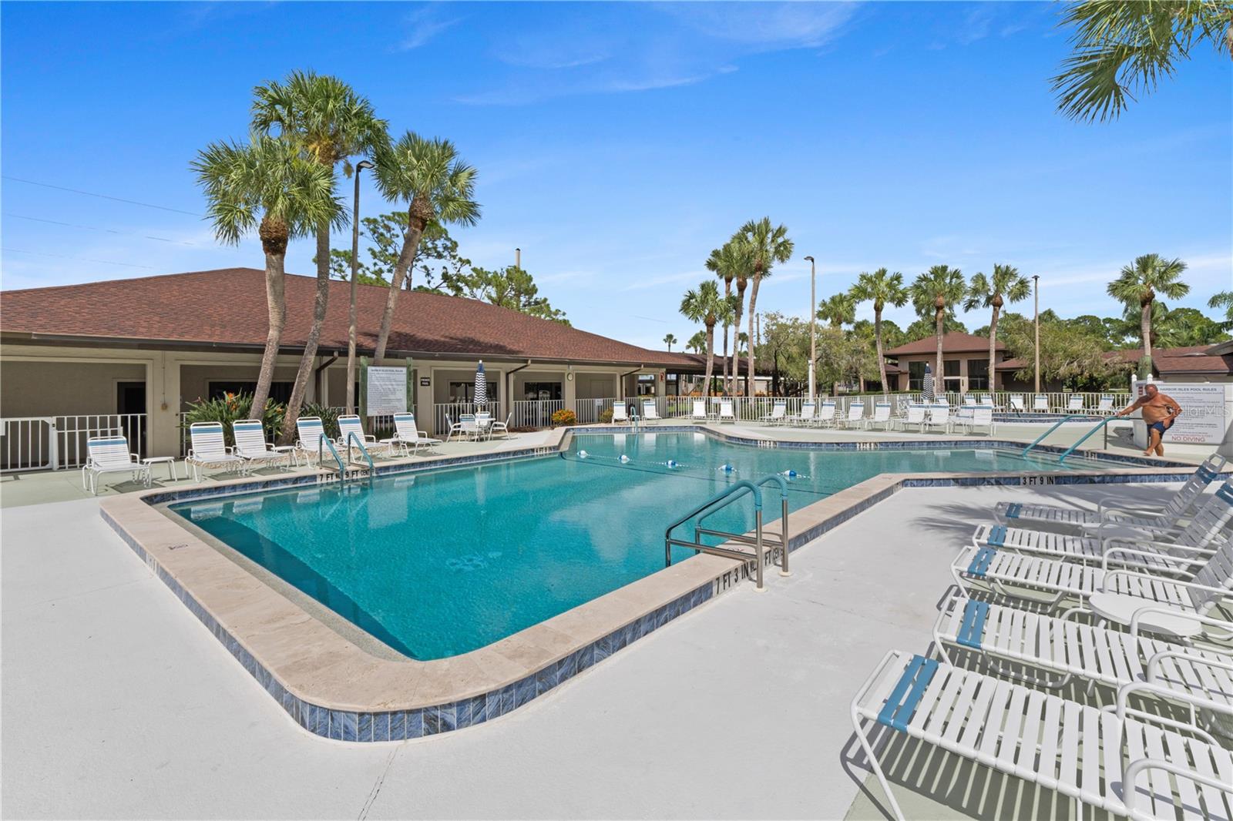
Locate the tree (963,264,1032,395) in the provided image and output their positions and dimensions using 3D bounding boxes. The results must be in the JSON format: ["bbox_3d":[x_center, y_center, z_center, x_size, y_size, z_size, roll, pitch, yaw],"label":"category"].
[{"bbox_3d":[23.653,-4.497,31.871,3.800,9.050,3.800,1,3,36],"label":"tree"}]

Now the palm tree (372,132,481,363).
[{"bbox_3d":[-5.439,-3.271,14.280,3.152,8.642,2.948,-1,3,-23],"label":"palm tree"}]

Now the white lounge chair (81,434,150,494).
[{"bbox_3d":[-9.172,0.947,9.402,1.839,0.866,0.650,2,3,41],"label":"white lounge chair"}]

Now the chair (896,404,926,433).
[{"bbox_3d":[11.234,0.299,19.463,0.680,0.949,1.666,2,4,32],"label":"chair"}]

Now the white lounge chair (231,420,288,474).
[{"bbox_3d":[-7.663,0.779,11.016,1.653,1.026,0.650,2,3,41],"label":"white lounge chair"}]

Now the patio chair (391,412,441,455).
[{"bbox_3d":[-5.053,0.627,12.965,1.666,1.000,0.670,3,4,44],"label":"patio chair"}]

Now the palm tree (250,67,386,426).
[{"bbox_3d":[-7.117,-3.425,12.439,2.948,9.150,2.948,3,4,41],"label":"palm tree"}]

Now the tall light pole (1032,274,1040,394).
[{"bbox_3d":[24.105,-3.837,29.396,0.400,7.947,0.700,2,3,39],"label":"tall light pole"}]

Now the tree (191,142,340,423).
[{"bbox_3d":[-8.103,-2.535,11.978,3.050,7.422,3.050,3,4,41],"label":"tree"}]

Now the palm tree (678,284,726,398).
[{"bbox_3d":[4.575,-3.329,27.513,2.542,7.320,2.542,0,3,0],"label":"palm tree"}]

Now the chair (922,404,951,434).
[{"bbox_3d":[11.604,0.287,18.495,0.650,0.949,1.758,1,3,37],"label":"chair"}]

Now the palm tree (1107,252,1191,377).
[{"bbox_3d":[26.637,-3.742,25.760,2.948,8.337,2.948,3,4,45],"label":"palm tree"}]

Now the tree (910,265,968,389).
[{"bbox_3d":[20.051,-4.449,31.871,3.500,9.025,3.500,1,3,32],"label":"tree"}]

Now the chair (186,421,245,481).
[{"bbox_3d":[-8.062,0.786,10.326,1.677,0.970,0.670,3,4,42],"label":"chair"}]

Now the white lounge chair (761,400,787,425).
[{"bbox_3d":[6.904,0.123,22.569,0.650,0.996,1.698,2,4,43],"label":"white lounge chair"}]

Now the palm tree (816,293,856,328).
[{"bbox_3d":[17.119,-4.689,39.875,3.200,8.828,3.200,1,3,23],"label":"palm tree"}]

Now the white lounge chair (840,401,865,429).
[{"bbox_3d":[9.689,0.196,20.985,0.680,0.990,1.666,2,4,32],"label":"white lounge chair"}]

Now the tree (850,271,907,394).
[{"bbox_3d":[15.762,-4.179,30.880,3.600,8.658,3.600,1,3,27],"label":"tree"}]

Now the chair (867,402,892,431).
[{"bbox_3d":[10.339,0.237,20.224,0.680,0.990,1.666,2,4,32],"label":"chair"}]

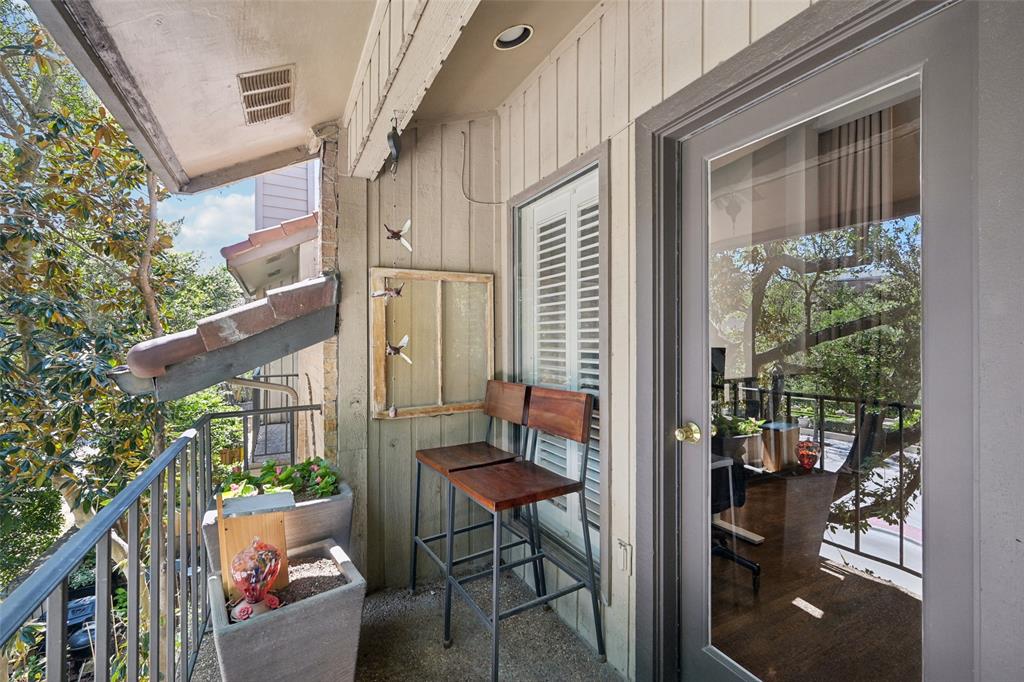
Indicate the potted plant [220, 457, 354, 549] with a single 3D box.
[{"bbox_3d":[-0.913,0.915,1.698,0.465,0.810,0.449,0,0,-28],"label":"potted plant"}]

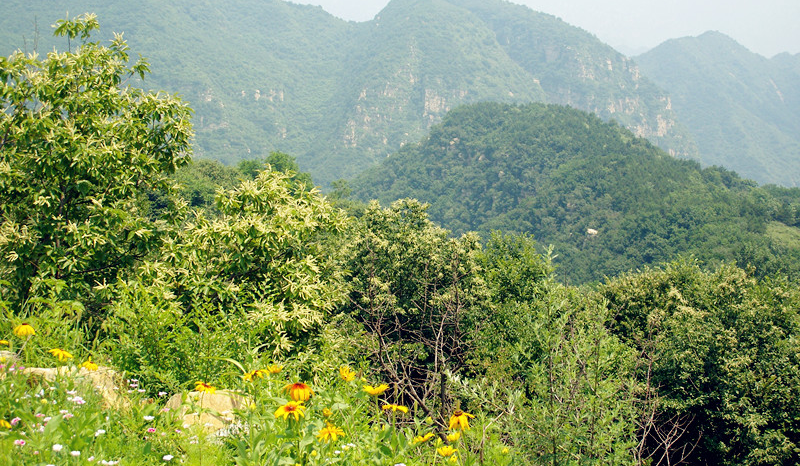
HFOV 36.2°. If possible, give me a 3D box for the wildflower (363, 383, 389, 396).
[{"bbox_3d":[-0.073,0.466,3.650,0.078,0.030,0.078,0,3,0],"label":"wildflower"}]

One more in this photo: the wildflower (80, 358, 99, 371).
[{"bbox_3d":[-1.103,0.467,4.350,0.063,0.042,0.063,0,3,0],"label":"wildflower"}]

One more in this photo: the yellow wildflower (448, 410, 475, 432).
[{"bbox_3d":[0.171,0.520,3.400,0.070,0.052,0.070,0,3,0],"label":"yellow wildflower"}]

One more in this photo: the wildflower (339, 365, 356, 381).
[{"bbox_3d":[-0.168,0.453,3.950,0.066,0.042,0.066,28,15,0],"label":"wildflower"}]

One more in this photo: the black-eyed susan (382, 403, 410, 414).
[{"bbox_3d":[-0.013,0.517,3.600,0.076,0.024,0.076,0,3,0],"label":"black-eyed susan"}]

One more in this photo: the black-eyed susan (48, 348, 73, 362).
[{"bbox_3d":[-1.164,0.418,4.200,0.080,0.035,0.080,0,3,0],"label":"black-eyed susan"}]

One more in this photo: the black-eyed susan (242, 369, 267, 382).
[{"bbox_3d":[-0.470,0.465,4.000,0.085,0.030,0.085,0,4,-7],"label":"black-eyed susan"}]

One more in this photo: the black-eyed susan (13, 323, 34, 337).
[{"bbox_3d":[-1.399,0.364,4.550,0.078,0.042,0.078,0,3,0],"label":"black-eyed susan"}]

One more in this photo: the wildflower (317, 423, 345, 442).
[{"bbox_3d":[-0.193,0.554,3.400,0.080,0.032,0.080,0,12,-3],"label":"wildflower"}]

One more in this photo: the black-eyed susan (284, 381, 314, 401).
[{"bbox_3d":[-0.274,0.427,3.300,0.082,0.045,0.082,0,12,-5],"label":"black-eyed susan"}]

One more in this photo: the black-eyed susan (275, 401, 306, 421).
[{"bbox_3d":[-0.286,0.466,3.200,0.082,0.035,0.082,0,19,-5],"label":"black-eyed susan"}]

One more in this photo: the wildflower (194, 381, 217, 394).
[{"bbox_3d":[-0.715,0.569,4.500,0.080,0.030,0.080,7,11,-10],"label":"wildflower"}]

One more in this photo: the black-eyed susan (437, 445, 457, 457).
[{"bbox_3d":[0.140,0.642,3.600,0.065,0.030,0.065,0,4,2],"label":"black-eyed susan"}]

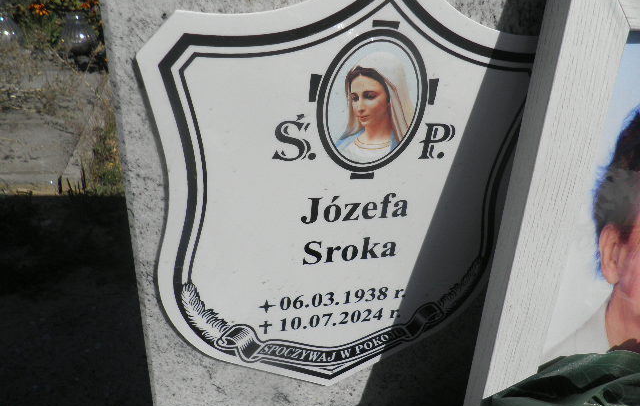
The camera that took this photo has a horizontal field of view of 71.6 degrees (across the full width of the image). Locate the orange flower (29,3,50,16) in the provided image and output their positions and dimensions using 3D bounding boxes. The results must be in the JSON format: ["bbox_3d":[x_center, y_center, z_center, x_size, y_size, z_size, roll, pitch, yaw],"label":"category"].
[{"bbox_3d":[-1.264,-0.872,2.000,0.080,0.045,0.070,-11,32,-28],"label":"orange flower"}]

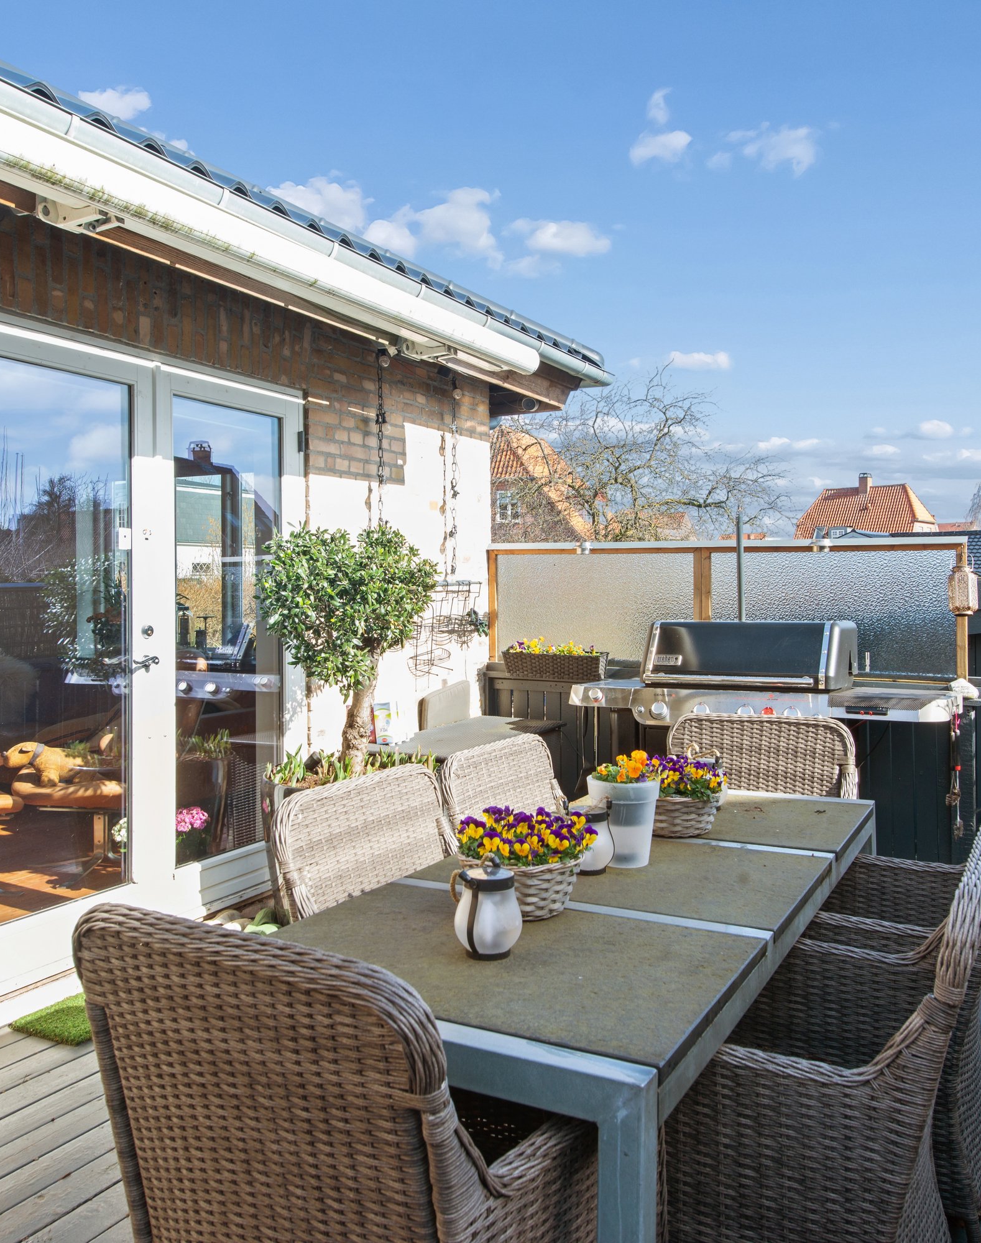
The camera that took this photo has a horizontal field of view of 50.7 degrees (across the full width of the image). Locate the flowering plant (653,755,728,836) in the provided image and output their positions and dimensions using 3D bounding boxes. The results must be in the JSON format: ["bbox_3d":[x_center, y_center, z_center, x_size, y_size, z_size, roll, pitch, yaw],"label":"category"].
[{"bbox_3d":[0.492,0.447,2.700,0.230,0.195,0.220,0,1,29],"label":"flowering plant"}]

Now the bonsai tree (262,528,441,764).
[{"bbox_3d":[-0.554,0.096,4.000,0.700,0.950,0.640,0,1,0],"label":"bonsai tree"}]

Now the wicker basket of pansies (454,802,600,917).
[{"bbox_3d":[0.068,0.449,1.980,0.260,0.190,0.250,0,1,0],"label":"wicker basket of pansies"}]

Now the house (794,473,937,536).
[{"bbox_3d":[23.600,-4.500,65.000,9.000,9.500,8.000,1,2,41],"label":"house"}]

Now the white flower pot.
[{"bbox_3d":[0.294,0.444,2.300,0.158,0.188,0.158,0,1,0],"label":"white flower pot"}]

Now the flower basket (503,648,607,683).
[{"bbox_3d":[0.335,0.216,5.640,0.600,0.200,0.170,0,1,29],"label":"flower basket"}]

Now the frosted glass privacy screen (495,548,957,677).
[{"bbox_3d":[1.080,-0.064,5.360,2.460,0.670,0.070,0,1,29],"label":"frosted glass privacy screen"}]

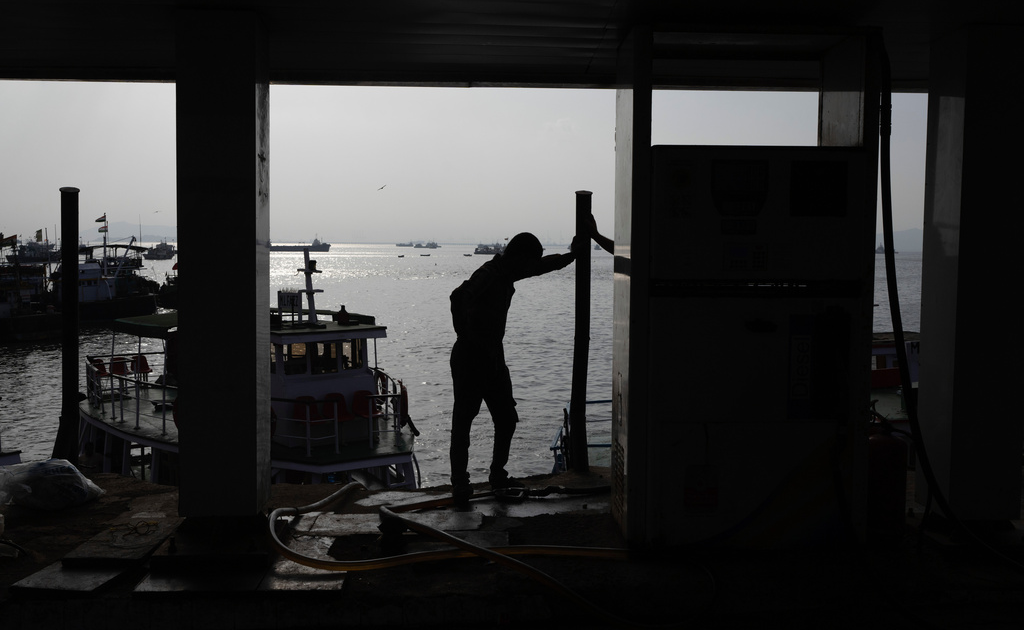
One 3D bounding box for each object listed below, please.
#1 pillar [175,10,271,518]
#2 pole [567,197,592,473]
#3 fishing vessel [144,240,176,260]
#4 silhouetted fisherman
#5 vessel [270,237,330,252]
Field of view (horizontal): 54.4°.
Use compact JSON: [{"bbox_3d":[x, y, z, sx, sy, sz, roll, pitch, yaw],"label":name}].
[{"bbox_3d":[-1.479,-0.250,5.110,0.390,2.500,0.380,0,4,-3],"label":"pillar"},{"bbox_3d":[0.443,0.102,6.250,0.120,1.760,0.120,0,4,0],"label":"pole"},{"bbox_3d":[-119.380,-22.076,338.000,10.500,6.600,3.900,-1,4,-16],"label":"fishing vessel"},{"bbox_3d":[0.030,0.286,5.830,0.580,1.550,0.700,4,5,37],"label":"silhouetted fisherman"},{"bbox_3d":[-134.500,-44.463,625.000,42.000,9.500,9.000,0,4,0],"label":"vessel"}]

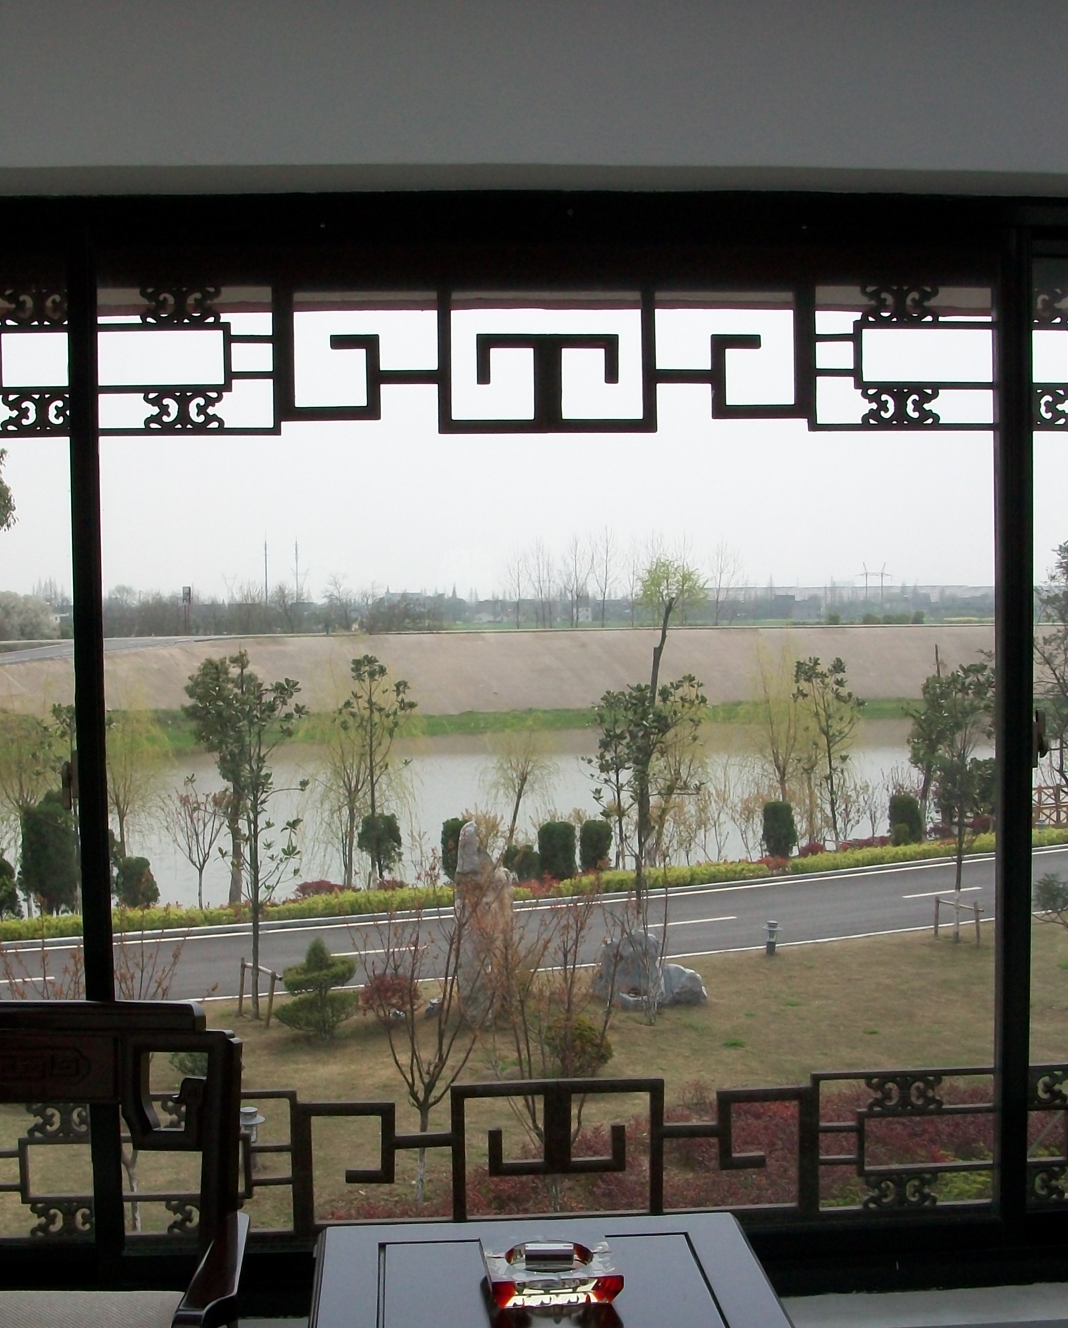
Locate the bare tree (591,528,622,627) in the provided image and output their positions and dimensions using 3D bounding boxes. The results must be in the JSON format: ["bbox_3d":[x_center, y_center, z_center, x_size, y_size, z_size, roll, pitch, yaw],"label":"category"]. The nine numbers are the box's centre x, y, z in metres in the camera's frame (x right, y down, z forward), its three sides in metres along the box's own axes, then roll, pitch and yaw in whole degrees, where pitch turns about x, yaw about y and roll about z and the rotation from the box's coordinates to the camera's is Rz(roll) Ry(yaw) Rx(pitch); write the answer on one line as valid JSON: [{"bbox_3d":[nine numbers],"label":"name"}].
[{"bbox_3d":[9.433,-11.343,229.753,4.208,13.365,4.208,-1,2,0],"label":"bare tree"}]

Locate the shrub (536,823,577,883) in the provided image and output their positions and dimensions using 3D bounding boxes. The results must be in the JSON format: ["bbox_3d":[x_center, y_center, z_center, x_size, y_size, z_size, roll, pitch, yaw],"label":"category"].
[{"bbox_3d":[0.587,4.775,44.112,1.018,1.581,1.018,-1,2,0],"label":"shrub"}]

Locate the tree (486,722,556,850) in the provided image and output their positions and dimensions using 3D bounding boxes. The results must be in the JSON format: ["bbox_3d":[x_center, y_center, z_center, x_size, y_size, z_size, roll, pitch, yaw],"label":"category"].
[{"bbox_3d":[-0.371,3.531,45.933,1.976,3.955,1.877,-1,2,0],"label":"tree"}]

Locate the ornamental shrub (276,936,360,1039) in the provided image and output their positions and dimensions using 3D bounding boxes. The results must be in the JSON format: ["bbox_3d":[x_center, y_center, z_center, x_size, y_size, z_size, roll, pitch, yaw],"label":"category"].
[{"bbox_3d":[-2.810,4.206,22.500,1.056,1.306,1.080,-1,2,0],"label":"ornamental shrub"}]

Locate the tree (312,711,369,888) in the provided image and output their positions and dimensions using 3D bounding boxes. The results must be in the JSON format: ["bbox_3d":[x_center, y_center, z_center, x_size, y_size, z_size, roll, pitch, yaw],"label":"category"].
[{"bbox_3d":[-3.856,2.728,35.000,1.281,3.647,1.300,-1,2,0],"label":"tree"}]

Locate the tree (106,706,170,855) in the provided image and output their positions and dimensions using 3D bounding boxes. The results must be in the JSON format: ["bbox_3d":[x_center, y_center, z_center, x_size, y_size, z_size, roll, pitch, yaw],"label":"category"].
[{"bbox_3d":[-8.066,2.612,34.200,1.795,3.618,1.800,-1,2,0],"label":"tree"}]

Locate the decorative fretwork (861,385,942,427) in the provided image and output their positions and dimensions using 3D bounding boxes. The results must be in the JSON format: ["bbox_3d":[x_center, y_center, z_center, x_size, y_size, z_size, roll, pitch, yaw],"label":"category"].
[{"bbox_3d":[0.629,-0.441,2.980,0.137,0.069,0.025,-1,2,-3],"label":"decorative fretwork"}]

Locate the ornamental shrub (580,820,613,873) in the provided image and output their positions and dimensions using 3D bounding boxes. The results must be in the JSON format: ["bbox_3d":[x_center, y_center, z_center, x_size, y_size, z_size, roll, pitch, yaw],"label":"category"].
[{"bbox_3d":[1.598,4.784,45.369,0.867,1.445,0.867,-1,2,0],"label":"ornamental shrub"}]

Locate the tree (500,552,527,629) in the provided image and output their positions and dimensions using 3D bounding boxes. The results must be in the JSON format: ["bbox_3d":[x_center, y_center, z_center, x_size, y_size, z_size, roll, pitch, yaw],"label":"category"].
[{"bbox_3d":[-2.028,-7.065,170.000,2.569,7.370,2.600,-1,2,0],"label":"tree"}]

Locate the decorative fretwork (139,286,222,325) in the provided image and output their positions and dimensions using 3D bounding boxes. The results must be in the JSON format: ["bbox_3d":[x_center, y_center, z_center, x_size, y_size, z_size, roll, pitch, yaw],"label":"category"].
[{"bbox_3d":[-0.591,-0.601,2.910,0.139,0.065,0.025,-1,2,-3],"label":"decorative fretwork"}]

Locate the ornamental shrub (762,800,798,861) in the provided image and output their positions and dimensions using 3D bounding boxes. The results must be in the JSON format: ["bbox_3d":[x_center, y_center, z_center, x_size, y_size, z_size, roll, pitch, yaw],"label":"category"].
[{"bbox_3d":[5.450,3.684,38.600,0.798,1.320,0.800,-1,2,0],"label":"ornamental shrub"}]

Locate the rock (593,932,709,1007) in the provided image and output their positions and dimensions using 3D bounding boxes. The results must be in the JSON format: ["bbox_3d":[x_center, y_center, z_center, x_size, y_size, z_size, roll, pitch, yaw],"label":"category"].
[{"bbox_3d":[2.008,5.314,30.231,1.972,1.298,1.250,-1,2,0],"label":"rock"}]

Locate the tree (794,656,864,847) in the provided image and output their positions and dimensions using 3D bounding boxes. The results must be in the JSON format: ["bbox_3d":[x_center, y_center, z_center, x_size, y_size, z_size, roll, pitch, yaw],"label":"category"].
[{"bbox_3d":[6.777,2.020,40.000,1.623,4.391,1.600,-1,2,0],"label":"tree"}]

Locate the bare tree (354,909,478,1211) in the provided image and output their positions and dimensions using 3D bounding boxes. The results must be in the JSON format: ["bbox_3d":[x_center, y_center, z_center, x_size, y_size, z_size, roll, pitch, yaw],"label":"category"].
[{"bbox_3d":[-1.063,3.589,16.000,1.171,2.736,1.200,-1,2,0],"label":"bare tree"}]

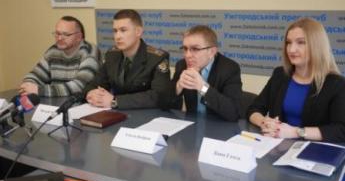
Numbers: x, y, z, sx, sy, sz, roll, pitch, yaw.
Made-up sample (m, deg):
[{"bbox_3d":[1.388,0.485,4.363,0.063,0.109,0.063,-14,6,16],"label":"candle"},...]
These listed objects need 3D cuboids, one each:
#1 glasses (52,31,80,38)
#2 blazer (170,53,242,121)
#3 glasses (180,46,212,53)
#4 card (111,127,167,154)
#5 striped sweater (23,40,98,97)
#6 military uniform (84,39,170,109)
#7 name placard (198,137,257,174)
[{"bbox_3d":[-0.737,-0.390,2.780,0.140,0.040,0.135,4,22,21],"label":"glasses"},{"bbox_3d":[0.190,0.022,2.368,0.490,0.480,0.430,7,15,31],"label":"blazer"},{"bbox_3d":[0.135,-0.230,2.240,0.140,0.042,0.135,9,20,37],"label":"glasses"},{"bbox_3d":[-0.147,0.217,1.801,0.216,0.070,0.131,7,14,30],"label":"card"},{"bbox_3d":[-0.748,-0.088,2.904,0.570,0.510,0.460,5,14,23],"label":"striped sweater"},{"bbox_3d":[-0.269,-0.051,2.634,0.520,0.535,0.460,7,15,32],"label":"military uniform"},{"bbox_3d":[0.222,0.249,1.593,0.214,0.089,0.094,7,15,32],"label":"name placard"}]

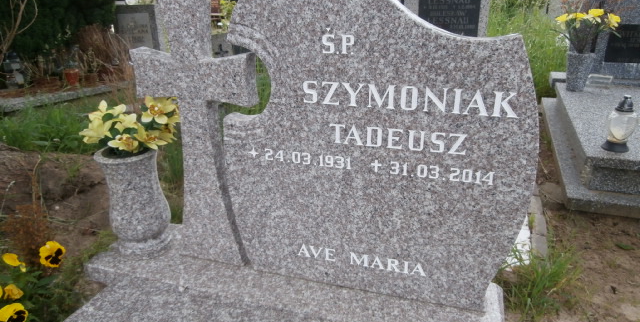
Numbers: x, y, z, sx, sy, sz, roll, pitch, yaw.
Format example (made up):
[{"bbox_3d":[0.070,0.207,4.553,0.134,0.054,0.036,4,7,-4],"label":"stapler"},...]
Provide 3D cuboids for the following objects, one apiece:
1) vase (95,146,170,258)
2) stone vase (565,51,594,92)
[{"bbox_3d":[-0.516,0.111,1.249,0.165,0.281,0.165,6,22,18],"label":"vase"},{"bbox_3d":[1.938,-0.669,3.317,0.205,0.277,0.205,6,22,18],"label":"stone vase"}]

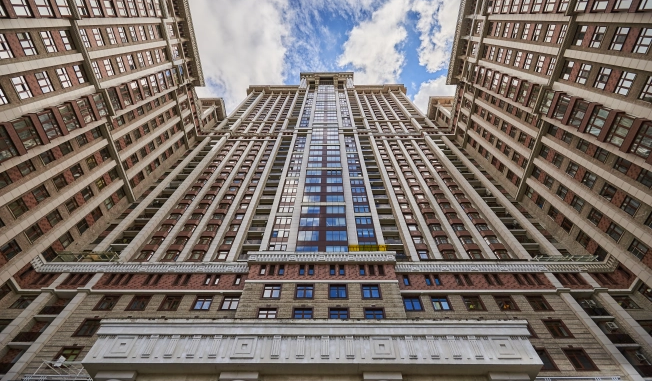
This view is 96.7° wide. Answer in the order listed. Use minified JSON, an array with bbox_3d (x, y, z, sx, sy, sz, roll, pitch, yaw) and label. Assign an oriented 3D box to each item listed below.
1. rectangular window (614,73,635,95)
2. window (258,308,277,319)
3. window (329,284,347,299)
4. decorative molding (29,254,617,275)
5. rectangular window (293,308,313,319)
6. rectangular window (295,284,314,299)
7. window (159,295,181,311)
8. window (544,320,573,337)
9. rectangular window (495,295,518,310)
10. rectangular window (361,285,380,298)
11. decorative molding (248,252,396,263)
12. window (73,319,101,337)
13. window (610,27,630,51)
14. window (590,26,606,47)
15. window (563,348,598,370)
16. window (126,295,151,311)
[{"bbox_3d":[36.599,-13.057,35.456,0.220,1.900,2.500,-2,-59,1],"label":"rectangular window"},{"bbox_3d":[-6.462,13.823,31.578,2.150,2.120,0.220,0,-59,0],"label":"window"},{"bbox_3d":[1.511,12.075,34.447,2.150,2.120,0.220,0,-59,0],"label":"window"},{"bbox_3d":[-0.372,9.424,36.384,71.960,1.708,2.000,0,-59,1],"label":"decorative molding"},{"bbox_3d":[-2.339,12.852,29.459,1.955,2.047,0.200,0,-59,1],"label":"rectangular window"},{"bbox_3d":[-2.529,12.079,34.460,2.150,2.120,0.220,0,-59,0],"label":"rectangular window"},{"bbox_3d":[-17.716,12.968,33.260,1.980,2.002,0.200,0,-59,1],"label":"window"},{"bbox_3d":[25.932,15.522,32.374,2.150,2.120,0.220,0,-59,0],"label":"window"},{"bbox_3d":[22.027,13.791,35.273,2.150,2.120,0.220,0,-59,0],"label":"rectangular window"},{"bbox_3d":[5.071,11.247,32.035,1.882,2.059,0.200,0,-59,1],"label":"rectangular window"},{"bbox_3d":[-0.522,9.022,38.565,19.800,1.450,1.000,0,-59,0],"label":"decorative molding"},{"bbox_3d":[-26.695,15.509,32.660,2.150,2.120,0.220,0,-59,0],"label":"window"},{"bbox_3d":[34.167,-17.525,33.641,0.200,1.745,2.270,0,-59,1],"label":"window"},{"bbox_3d":[34.184,-19.143,36.245,0.200,1.745,2.270,0,-59,1],"label":"window"},{"bbox_3d":[24.095,16.055,27.469,1.918,2.030,0.200,0,-59,1],"label":"window"},{"bbox_3d":[-21.381,12.985,33.287,2.002,1.988,0.200,0,-59,1],"label":"window"}]

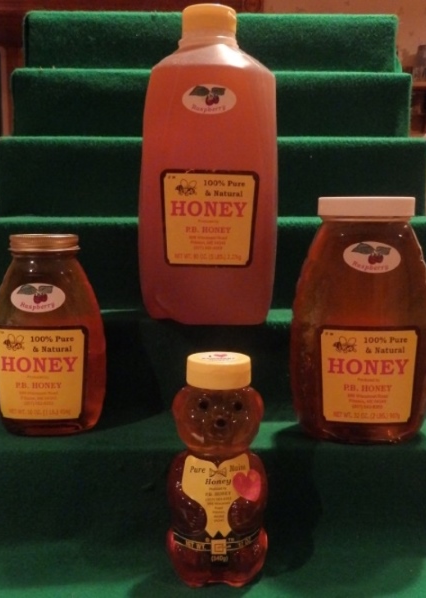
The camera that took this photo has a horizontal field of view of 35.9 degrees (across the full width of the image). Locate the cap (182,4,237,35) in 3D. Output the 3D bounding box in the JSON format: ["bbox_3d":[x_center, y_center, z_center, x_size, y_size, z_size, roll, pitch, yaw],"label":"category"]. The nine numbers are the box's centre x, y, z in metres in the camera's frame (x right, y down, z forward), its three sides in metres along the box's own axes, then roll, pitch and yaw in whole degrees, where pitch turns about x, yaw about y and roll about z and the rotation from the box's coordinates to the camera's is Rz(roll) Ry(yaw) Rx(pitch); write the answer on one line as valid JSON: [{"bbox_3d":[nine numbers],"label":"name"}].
[{"bbox_3d":[-0.003,-0.208,0.494,0.040,0.018,0.040,0,8,0],"label":"cap"}]

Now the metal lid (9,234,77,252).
[{"bbox_3d":[-0.120,-0.040,0.467,0.051,0.010,0.051,0,8,0],"label":"metal lid"}]

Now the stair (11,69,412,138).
[{"bbox_3d":[-0.002,-0.192,0.681,0.396,0.073,0.063,0,8,0],"label":"stair"}]

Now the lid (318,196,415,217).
[{"bbox_3d":[0.105,-0.063,0.451,0.067,0.013,0.067,0,8,0],"label":"lid"}]

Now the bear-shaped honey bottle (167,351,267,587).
[{"bbox_3d":[0.003,0.105,0.416,0.064,0.140,0.052,0,8,-3],"label":"bear-shaped honey bottle"}]

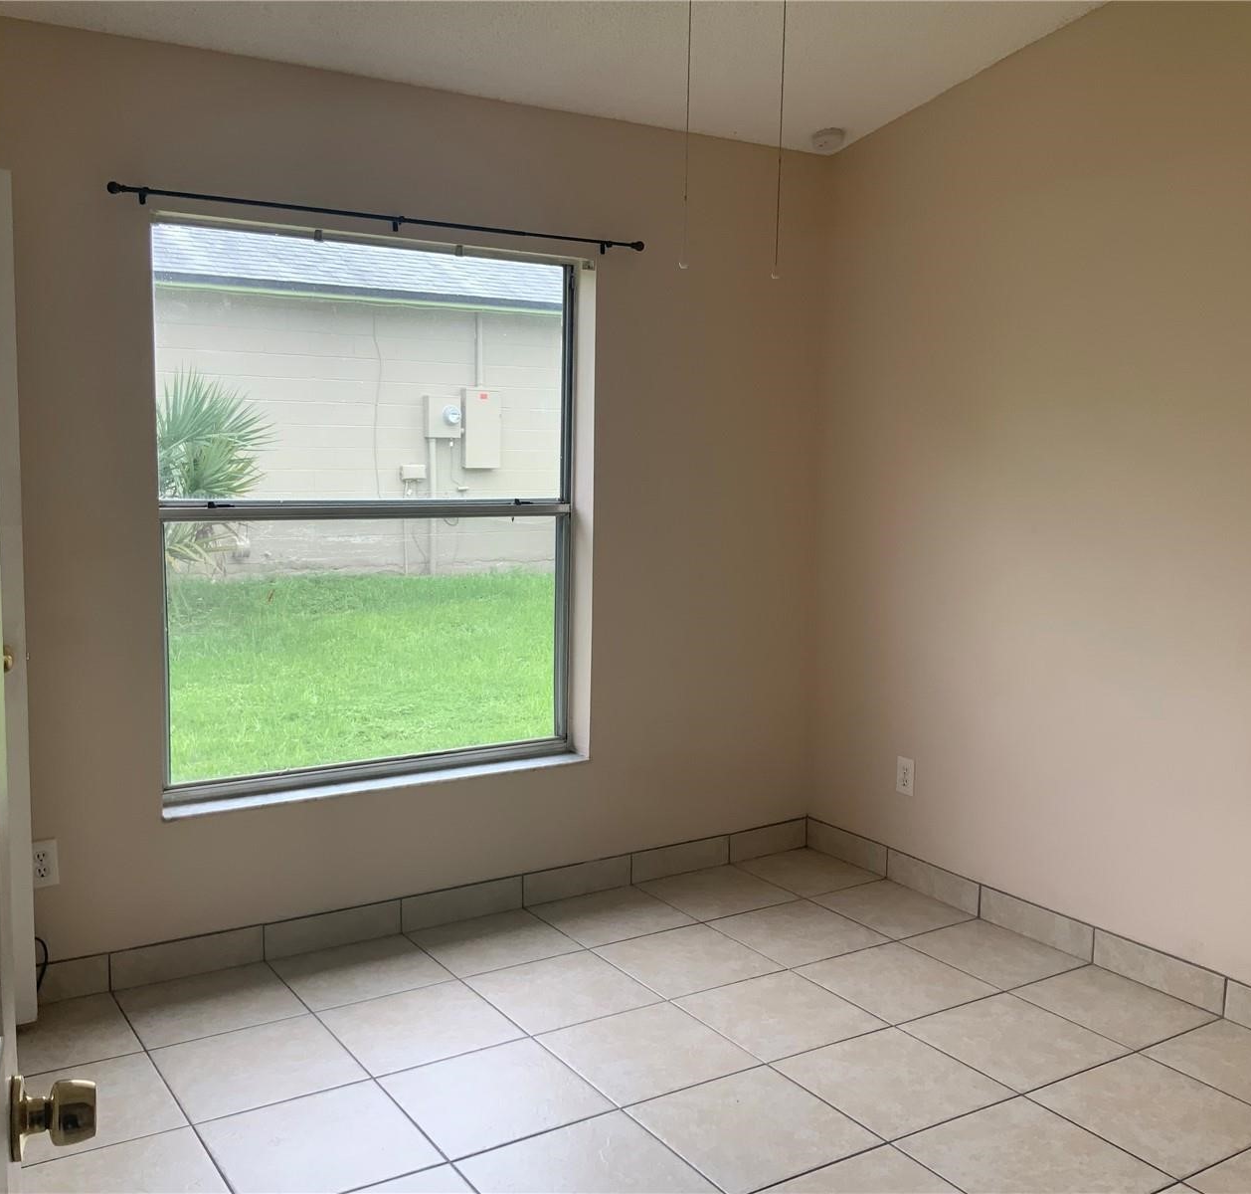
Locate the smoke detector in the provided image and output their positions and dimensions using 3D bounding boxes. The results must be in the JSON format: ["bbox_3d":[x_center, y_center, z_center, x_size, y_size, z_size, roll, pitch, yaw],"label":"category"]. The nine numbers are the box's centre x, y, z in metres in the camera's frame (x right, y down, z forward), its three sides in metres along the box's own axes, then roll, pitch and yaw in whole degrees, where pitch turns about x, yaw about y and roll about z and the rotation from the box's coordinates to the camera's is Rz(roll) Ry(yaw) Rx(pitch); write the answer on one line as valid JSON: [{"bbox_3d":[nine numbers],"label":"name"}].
[{"bbox_3d":[0.659,-1.476,4.320,0.117,0.040,0.117,-5,-3,0],"label":"smoke detector"}]

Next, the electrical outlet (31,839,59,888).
[{"bbox_3d":[-1.478,0.679,3.382,0.073,0.117,0.008,-4,8,-32],"label":"electrical outlet"}]

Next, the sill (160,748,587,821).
[{"bbox_3d":[-0.694,0.551,3.932,1.320,0.022,0.130,-4,8,-32],"label":"sill"}]

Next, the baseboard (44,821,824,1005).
[{"bbox_3d":[-0.422,0.925,4.107,2.600,0.107,0.012,-4,8,-32],"label":"baseboard"}]

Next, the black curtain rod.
[{"bbox_3d":[-0.607,-1.033,3.676,1.570,0.045,0.065,-4,8,-32],"label":"black curtain rod"}]

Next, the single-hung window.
[{"bbox_3d":[-0.727,-0.233,3.903,1.315,1.545,0.080,-4,8,-32],"label":"single-hung window"}]

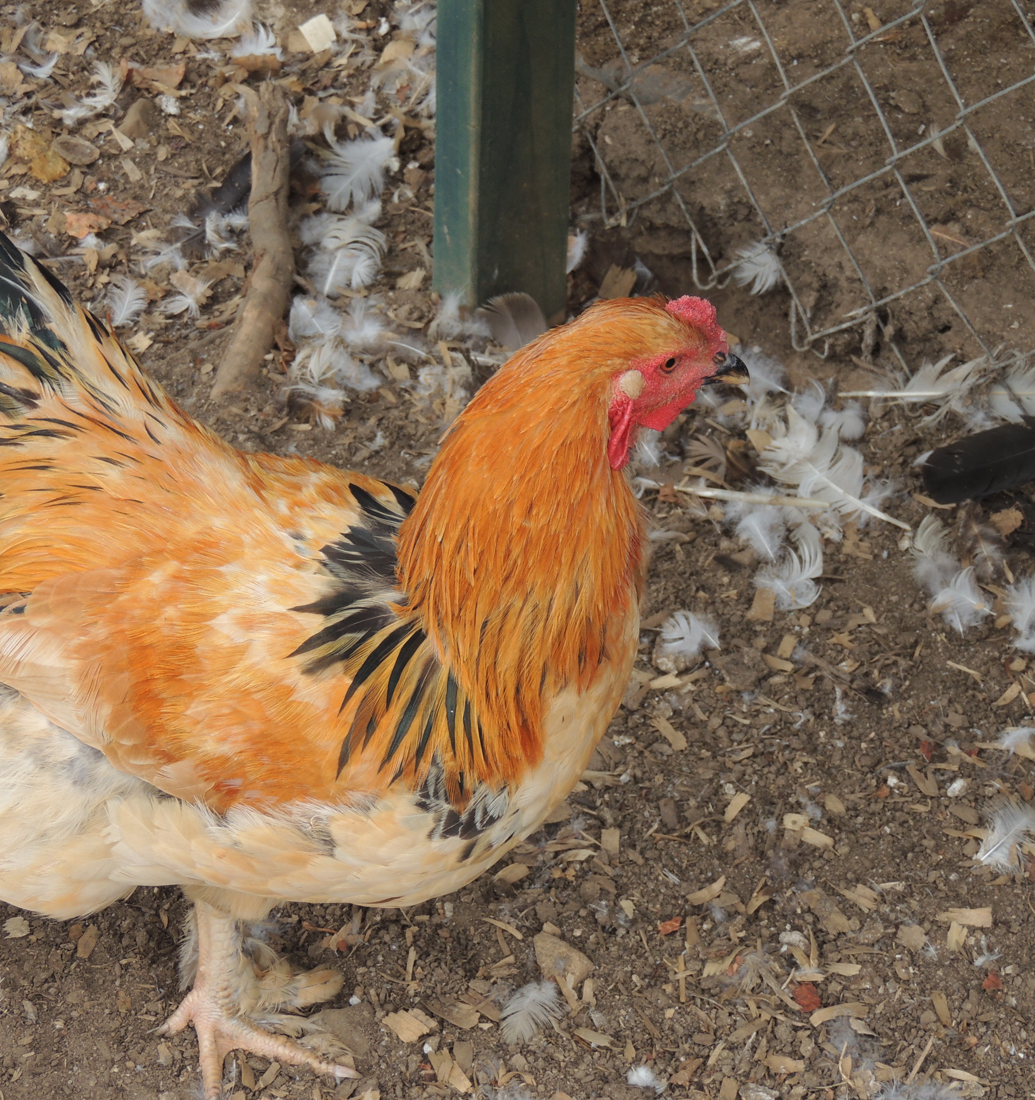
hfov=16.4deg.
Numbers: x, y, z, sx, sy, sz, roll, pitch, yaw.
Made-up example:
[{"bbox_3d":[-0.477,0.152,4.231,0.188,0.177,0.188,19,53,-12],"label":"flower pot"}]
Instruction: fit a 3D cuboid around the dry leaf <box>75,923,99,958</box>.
[{"bbox_3d":[-0.239,0.218,2.006,0.010,0.004,0.028,2,34,-1],"label":"dry leaf"}]

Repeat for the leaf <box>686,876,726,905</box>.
[{"bbox_3d":[0.110,0.195,2.056,0.032,0.005,0.011,-24,42,-33],"label":"leaf"}]

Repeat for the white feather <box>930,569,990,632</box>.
[{"bbox_3d":[0.287,0.032,2.294,0.052,0.015,0.045,-28,44,-36],"label":"white feather"}]

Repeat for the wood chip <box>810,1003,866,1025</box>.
[{"bbox_3d":[0.176,0.254,1.974,0.034,0.005,0.012,-10,36,-17],"label":"wood chip"}]

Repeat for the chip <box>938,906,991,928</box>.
[{"bbox_3d":[0.254,0.208,2.045,0.031,0.005,0.017,2,34,-1],"label":"chip"}]

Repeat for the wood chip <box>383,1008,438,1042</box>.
[{"bbox_3d":[-0.057,0.258,1.955,0.023,0.006,0.024,-19,40,-28],"label":"wood chip"}]

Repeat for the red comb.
[{"bbox_3d":[0.080,-0.105,1.642,0.028,0.021,0.014,6,35,6],"label":"red comb"}]

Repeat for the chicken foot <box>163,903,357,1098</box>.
[{"bbox_3d":[-0.135,0.230,1.917,0.107,0.085,0.100,16,37,19],"label":"chicken foot"}]

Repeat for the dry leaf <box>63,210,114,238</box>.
[{"bbox_3d":[-0.325,-0.240,2.667,0.039,0.009,0.033,11,35,13],"label":"dry leaf"}]

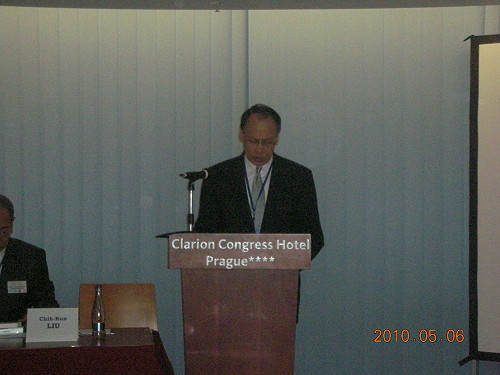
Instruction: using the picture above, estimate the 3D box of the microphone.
[{"bbox_3d":[-0.230,-0.053,6.420,0.200,0.052,0.050,-2,2,-44],"label":"microphone"}]

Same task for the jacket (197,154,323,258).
[{"bbox_3d":[0.041,0.226,6.750,0.590,0.760,0.360,0,2,-1],"label":"jacket"}]

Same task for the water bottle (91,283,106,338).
[{"bbox_3d":[-0.627,0.512,6.280,0.058,0.222,0.058,0,2,0],"label":"water bottle"}]

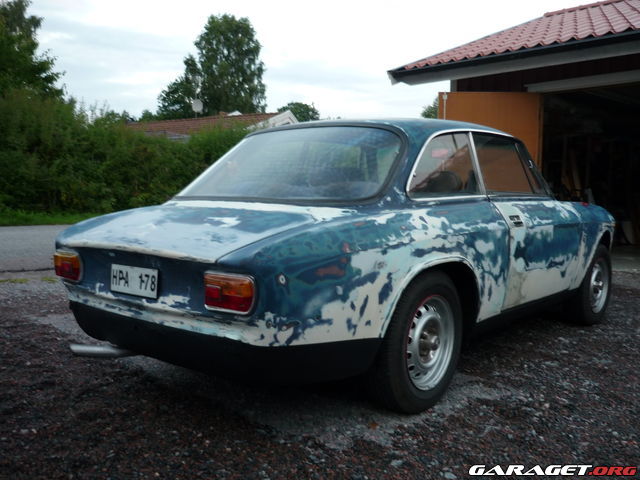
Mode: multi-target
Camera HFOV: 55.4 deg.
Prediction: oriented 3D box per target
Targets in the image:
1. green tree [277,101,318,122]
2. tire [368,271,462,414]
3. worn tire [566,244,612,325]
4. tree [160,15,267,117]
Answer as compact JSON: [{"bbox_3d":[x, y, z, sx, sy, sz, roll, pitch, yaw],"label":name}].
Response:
[{"bbox_3d":[-1.950,-7.500,55.000,4.500,10.100,4.500,0,4,0],"label":"green tree"},{"bbox_3d":[0.394,0.408,2.510,0.180,0.590,0.590,3,5,39],"label":"tire"},{"bbox_3d":[1.905,0.318,4.315,0.180,0.590,0.590,3,5,41],"label":"worn tire"},{"bbox_3d":[-8.700,-10.100,49.000,8.800,16.000,8.000,0,4,0],"label":"tree"}]

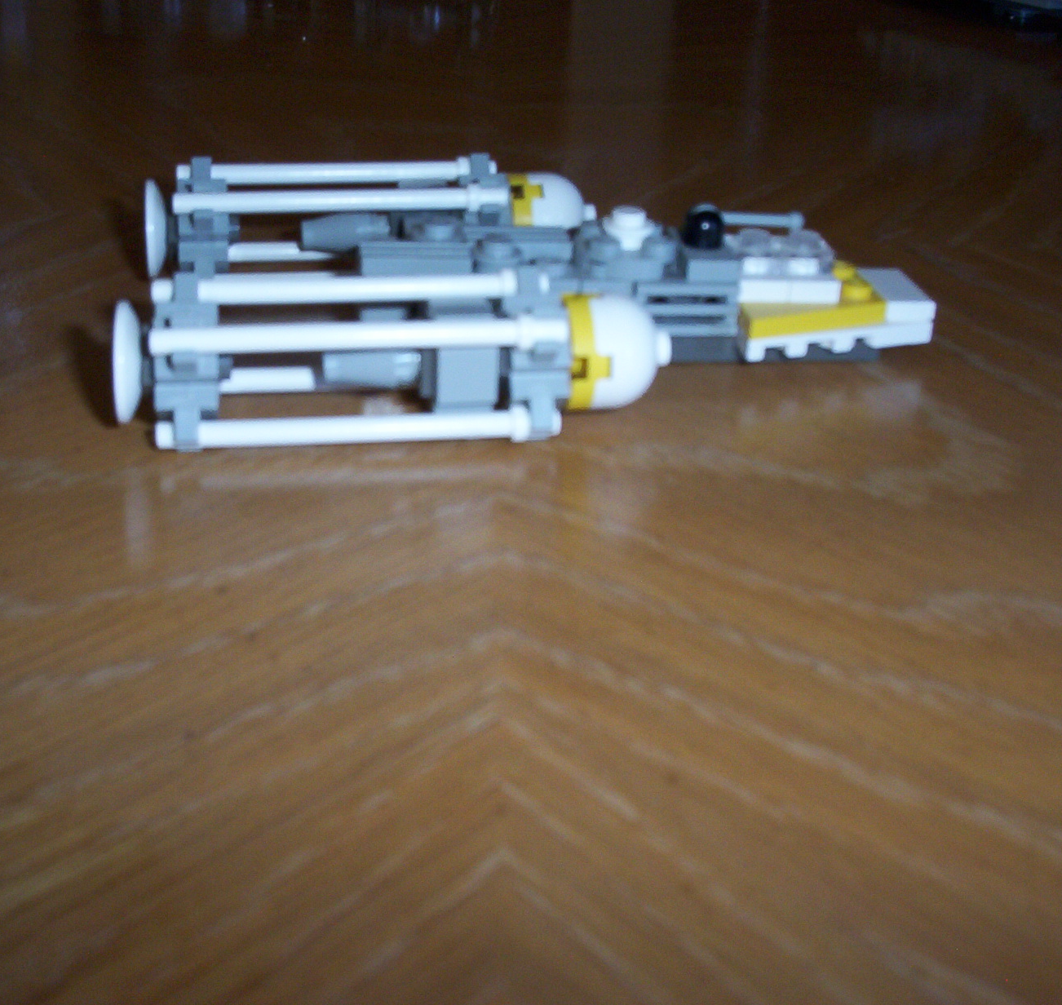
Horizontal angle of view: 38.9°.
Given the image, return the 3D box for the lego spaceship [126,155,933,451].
[{"bbox_3d":[0.001,-0.034,0.228,0.121,0.021,0.075,-3,29,-8],"label":"lego spaceship"}]

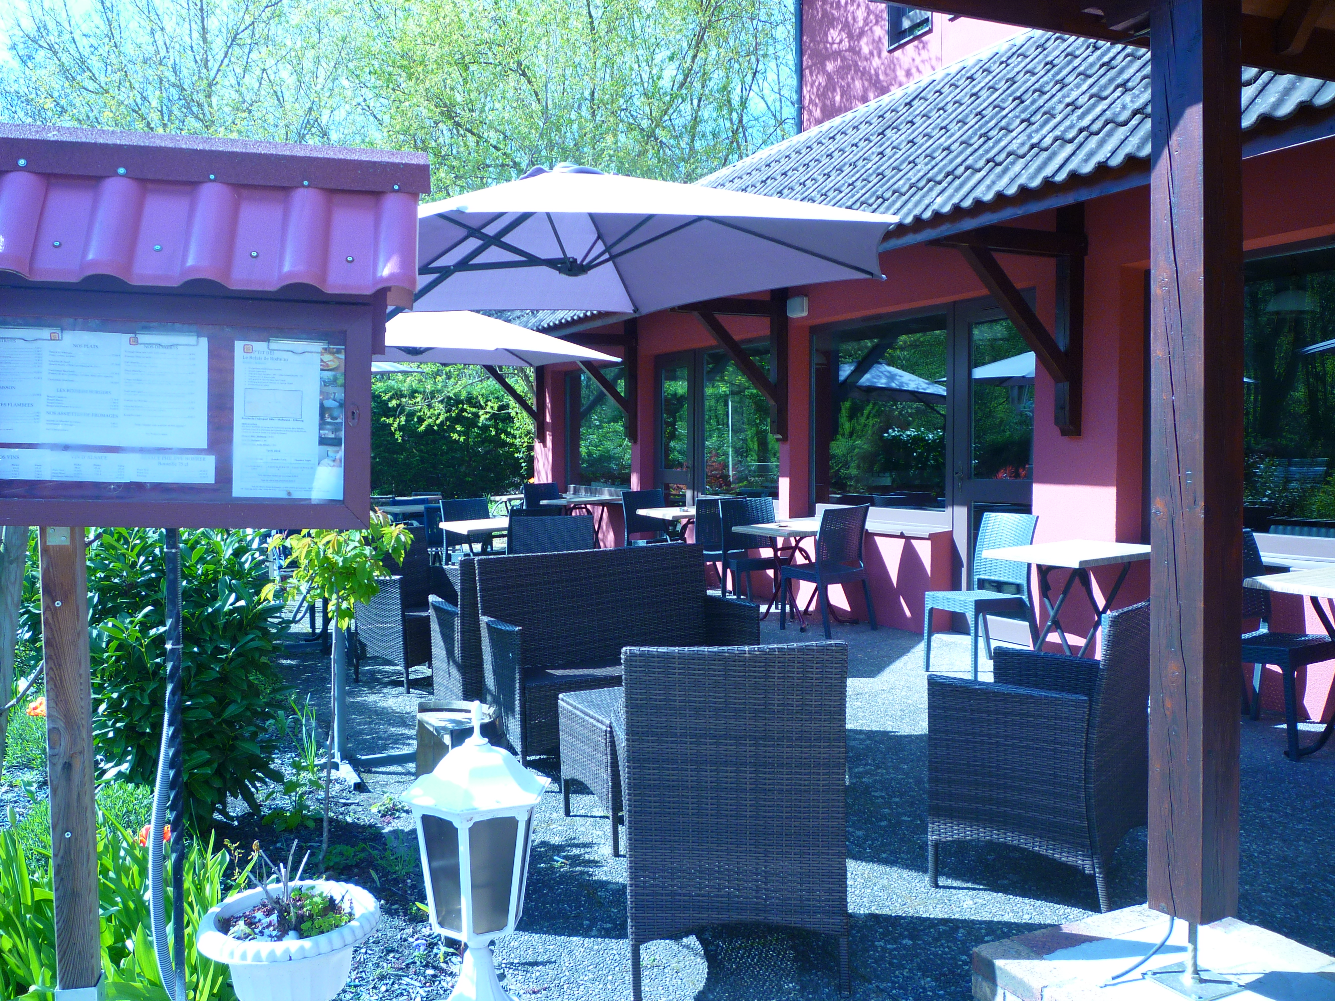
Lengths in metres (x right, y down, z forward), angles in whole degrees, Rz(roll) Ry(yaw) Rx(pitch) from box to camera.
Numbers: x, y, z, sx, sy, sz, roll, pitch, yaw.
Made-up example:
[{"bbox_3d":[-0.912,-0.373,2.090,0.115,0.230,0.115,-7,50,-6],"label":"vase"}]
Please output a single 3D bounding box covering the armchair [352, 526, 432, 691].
[{"bbox_3d":[-1.425,0.597,6.313,0.572,0.825,0.560,1,3,39],"label":"armchair"}]

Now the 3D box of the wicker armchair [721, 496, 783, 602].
[{"bbox_3d":[0.697,0.432,8.626,0.460,0.870,0.530,-1,3,-24],"label":"wicker armchair"}]

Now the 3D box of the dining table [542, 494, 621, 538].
[{"bbox_3d":[-0.923,0.365,12.226,0.720,0.740,0.720,-1,3,-26],"label":"dining table"}]

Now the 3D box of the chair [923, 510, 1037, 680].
[{"bbox_3d":[1.801,0.539,6.377,0.570,0.874,0.450,-2,3,-36],"label":"chair"}]

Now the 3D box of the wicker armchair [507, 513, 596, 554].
[{"bbox_3d":[-0.752,0.564,7.307,0.606,0.858,0.606,0,3,-2],"label":"wicker armchair"}]

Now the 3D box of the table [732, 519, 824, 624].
[{"bbox_3d":[0.970,0.566,8.541,0.687,0.737,0.687,-2,3,-33],"label":"table"}]

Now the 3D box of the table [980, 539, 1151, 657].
[{"bbox_3d":[2.485,0.653,6.725,1.141,0.737,0.657,-2,3,-38],"label":"table"}]

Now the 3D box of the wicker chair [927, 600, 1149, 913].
[{"bbox_3d":[1.132,0.703,3.352,0.530,0.825,0.540,2,3,33],"label":"wicker chair"}]

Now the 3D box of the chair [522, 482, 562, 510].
[{"bbox_3d":[-1.363,0.237,12.971,0.480,0.870,0.540,-1,3,-28],"label":"chair"}]

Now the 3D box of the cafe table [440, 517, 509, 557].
[{"bbox_3d":[-1.234,0.551,8.383,0.780,0.740,0.750,-2,3,-32],"label":"cafe table"}]

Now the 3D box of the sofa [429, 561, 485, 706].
[{"bbox_3d":[-0.473,0.625,5.061,1.120,0.825,0.530,-1,3,-27],"label":"sofa"}]

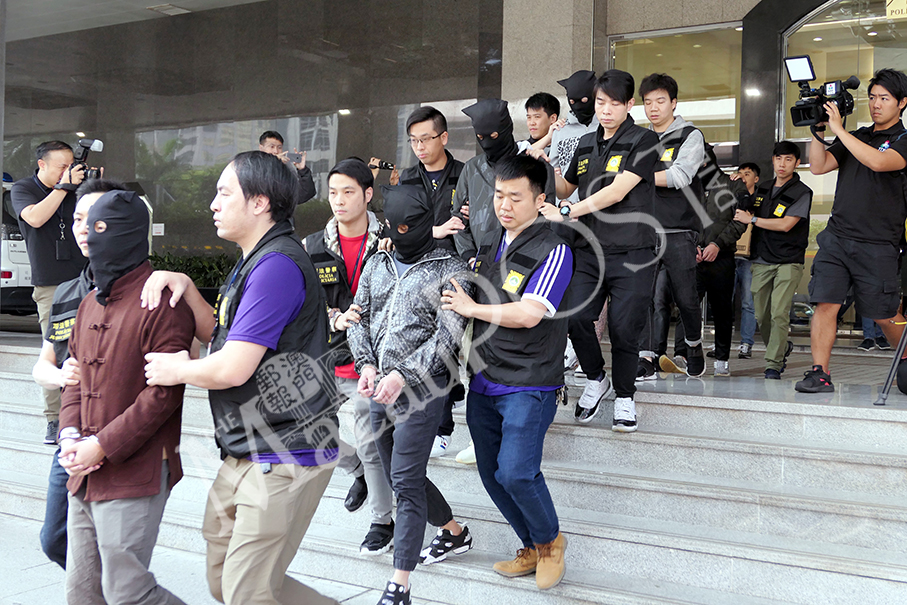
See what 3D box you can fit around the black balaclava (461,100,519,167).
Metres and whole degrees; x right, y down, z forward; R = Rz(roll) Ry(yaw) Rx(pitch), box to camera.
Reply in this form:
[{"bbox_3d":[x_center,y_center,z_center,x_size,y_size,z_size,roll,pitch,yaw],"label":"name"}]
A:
[{"bbox_3d":[0.175,-0.797,5.400,0.220,0.290,0.230,2,9,22],"label":"black balaclava"}]

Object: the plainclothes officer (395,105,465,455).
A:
[{"bbox_3d":[-0.096,-0.096,5.580,0.500,1.700,0.420,1,2,18],"label":"plainclothes officer"}]

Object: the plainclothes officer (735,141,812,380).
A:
[{"bbox_3d":[2.271,-0.297,8.200,0.520,1.700,0.480,2,2,36],"label":"plainclothes officer"}]

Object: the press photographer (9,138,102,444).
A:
[{"bbox_3d":[-2.259,-0.068,6.580,0.520,1.710,0.500,2,1,34],"label":"press photographer"}]

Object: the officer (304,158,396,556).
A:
[{"bbox_3d":[-0.452,0.235,5.040,0.500,1.710,0.480,1,2,23],"label":"officer"}]

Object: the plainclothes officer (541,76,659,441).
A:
[{"bbox_3d":[0.698,-0.244,5.430,0.550,1.710,0.470,2,2,31],"label":"plainclothes officer"}]

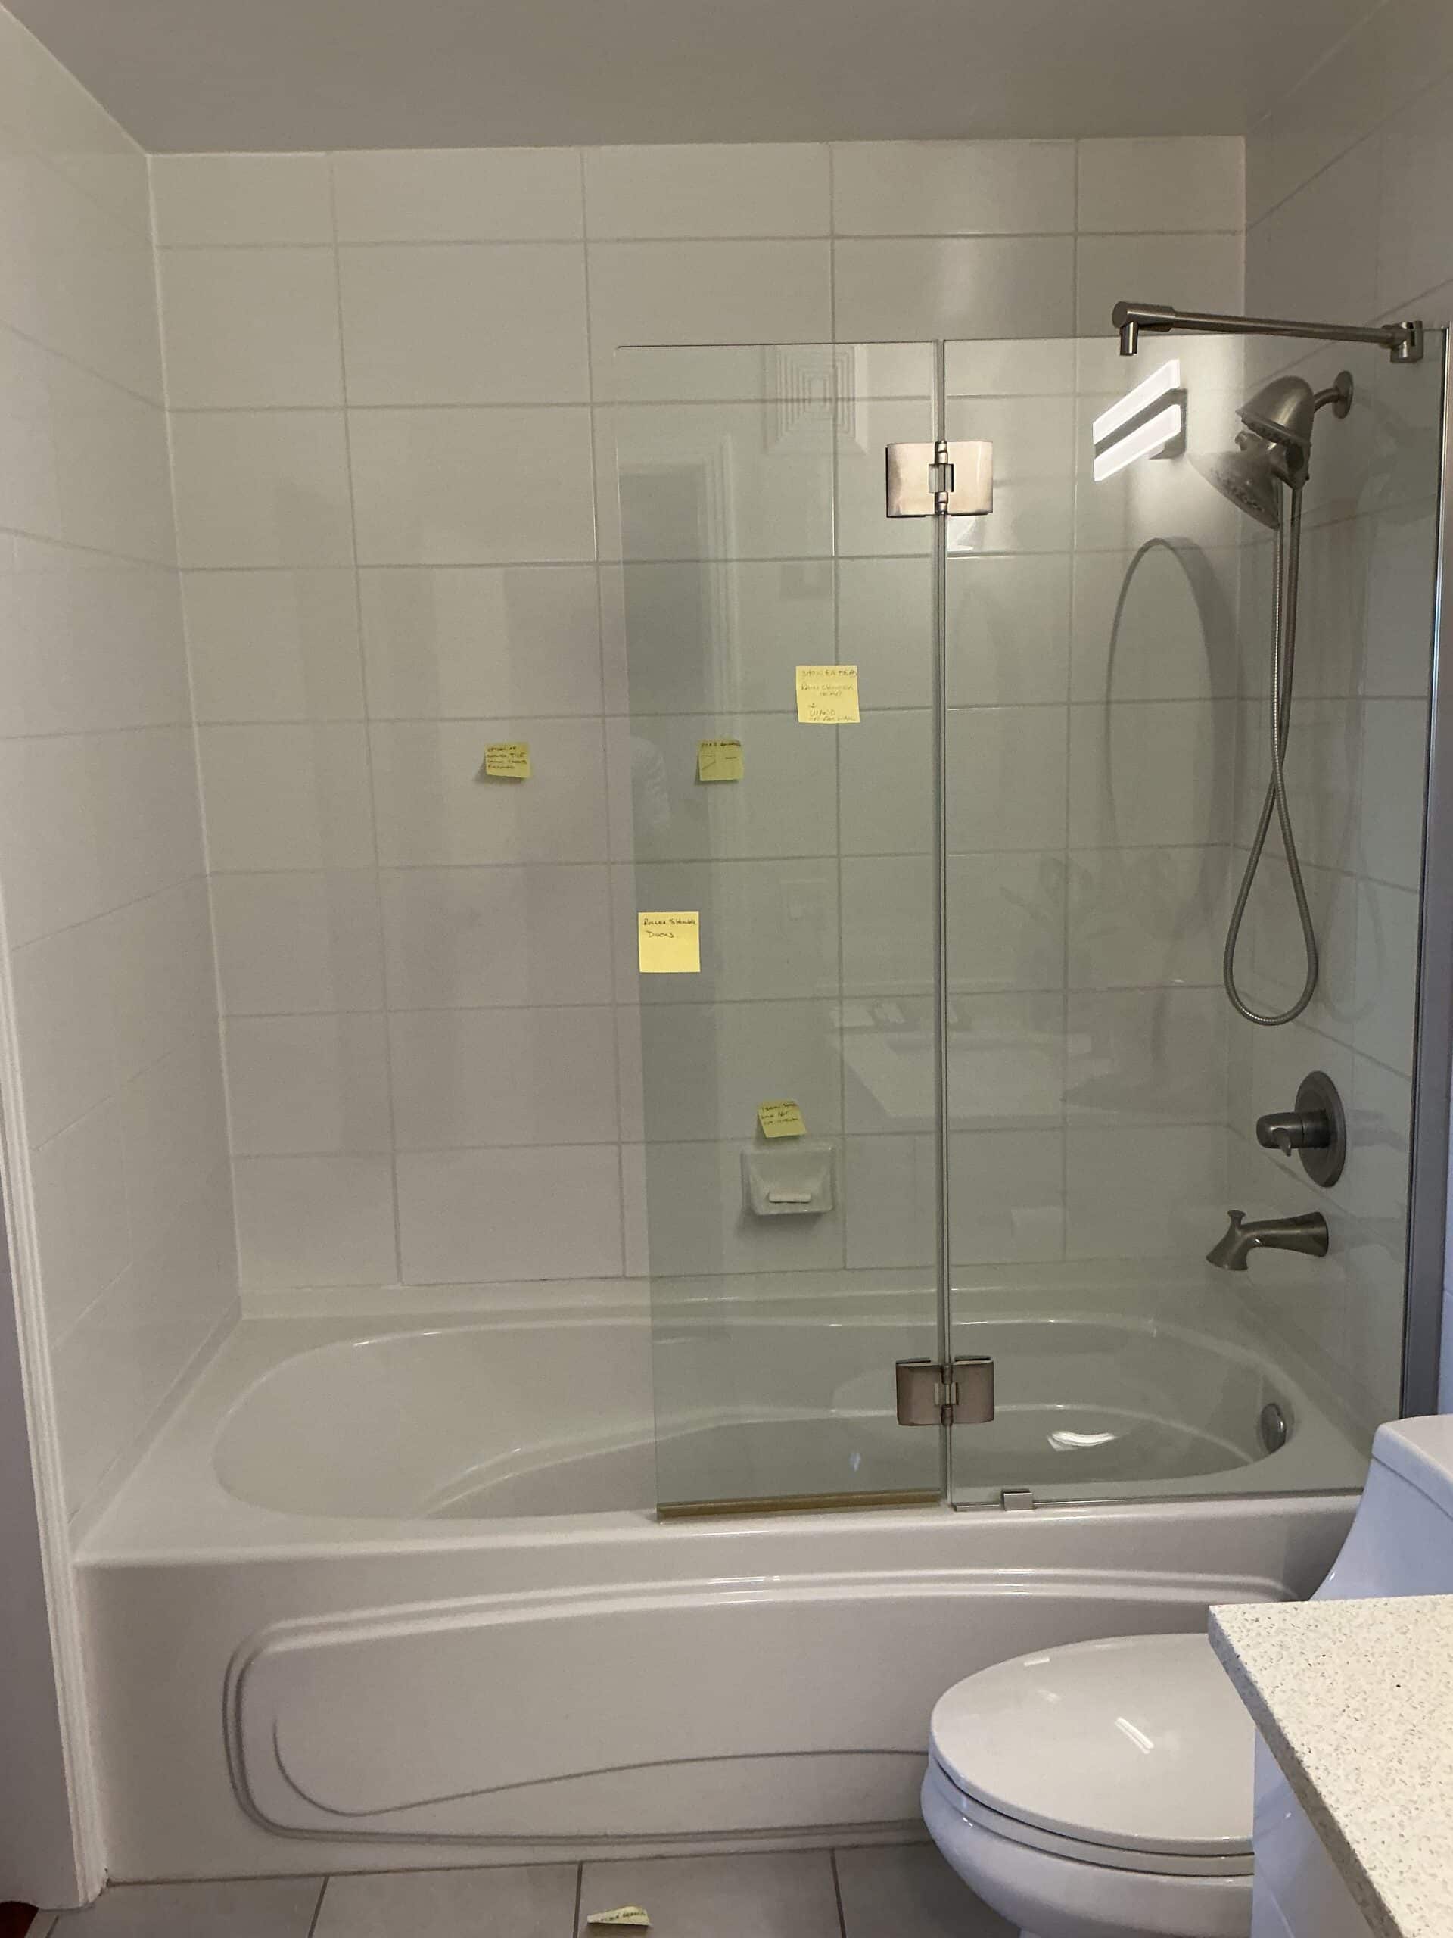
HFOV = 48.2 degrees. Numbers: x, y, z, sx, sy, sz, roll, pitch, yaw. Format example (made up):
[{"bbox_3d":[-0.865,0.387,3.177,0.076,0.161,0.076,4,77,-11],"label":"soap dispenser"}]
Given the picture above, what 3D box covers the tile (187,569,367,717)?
[{"bbox_3d":[-0.763,-0.547,2.757,0.287,0.253,0.010,-2,10,-2],"label":"tile"}]

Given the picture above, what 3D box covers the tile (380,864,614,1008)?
[{"bbox_3d":[-0.404,-0.055,2.859,0.402,0.253,0.010,-2,10,-2],"label":"tile"}]

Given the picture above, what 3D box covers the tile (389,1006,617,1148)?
[{"bbox_3d":[-0.396,0.195,2.892,0.400,0.251,0.010,-2,10,-2],"label":"tile"}]

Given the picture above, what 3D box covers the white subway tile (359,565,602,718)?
[{"bbox_3d":[-0.415,-0.556,2.761,0.400,0.251,0.010,-2,10,-2],"label":"white subway tile"}]

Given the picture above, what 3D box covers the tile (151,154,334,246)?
[{"bbox_3d":[-0.772,-1.230,2.598,0.288,0.143,0.012,-2,10,-2],"label":"tile"}]

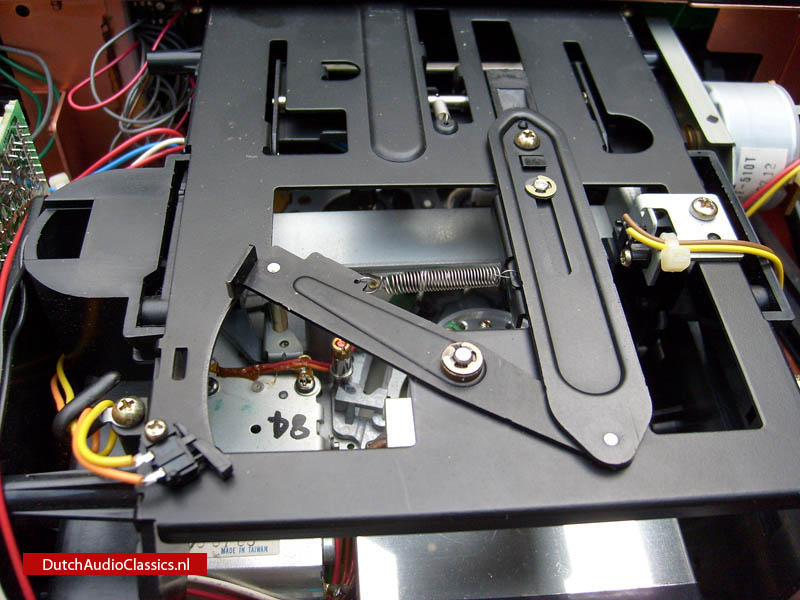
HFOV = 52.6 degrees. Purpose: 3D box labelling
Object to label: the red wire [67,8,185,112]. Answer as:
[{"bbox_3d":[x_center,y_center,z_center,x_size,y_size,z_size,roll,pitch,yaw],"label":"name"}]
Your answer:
[{"bbox_3d":[-0.078,-0.073,0.243,0.012,0.012,0.051,24,53,15],"label":"red wire"}]

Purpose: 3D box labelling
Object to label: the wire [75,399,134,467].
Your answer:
[{"bbox_3d":[-0.049,0.023,0.133,0.009,0.007,0.013,-19,54,-18],"label":"wire"}]

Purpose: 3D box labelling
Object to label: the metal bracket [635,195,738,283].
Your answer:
[{"bbox_3d":[0.062,-0.013,0.179,0.021,0.009,0.021,-2,51,-5],"label":"metal bracket"}]

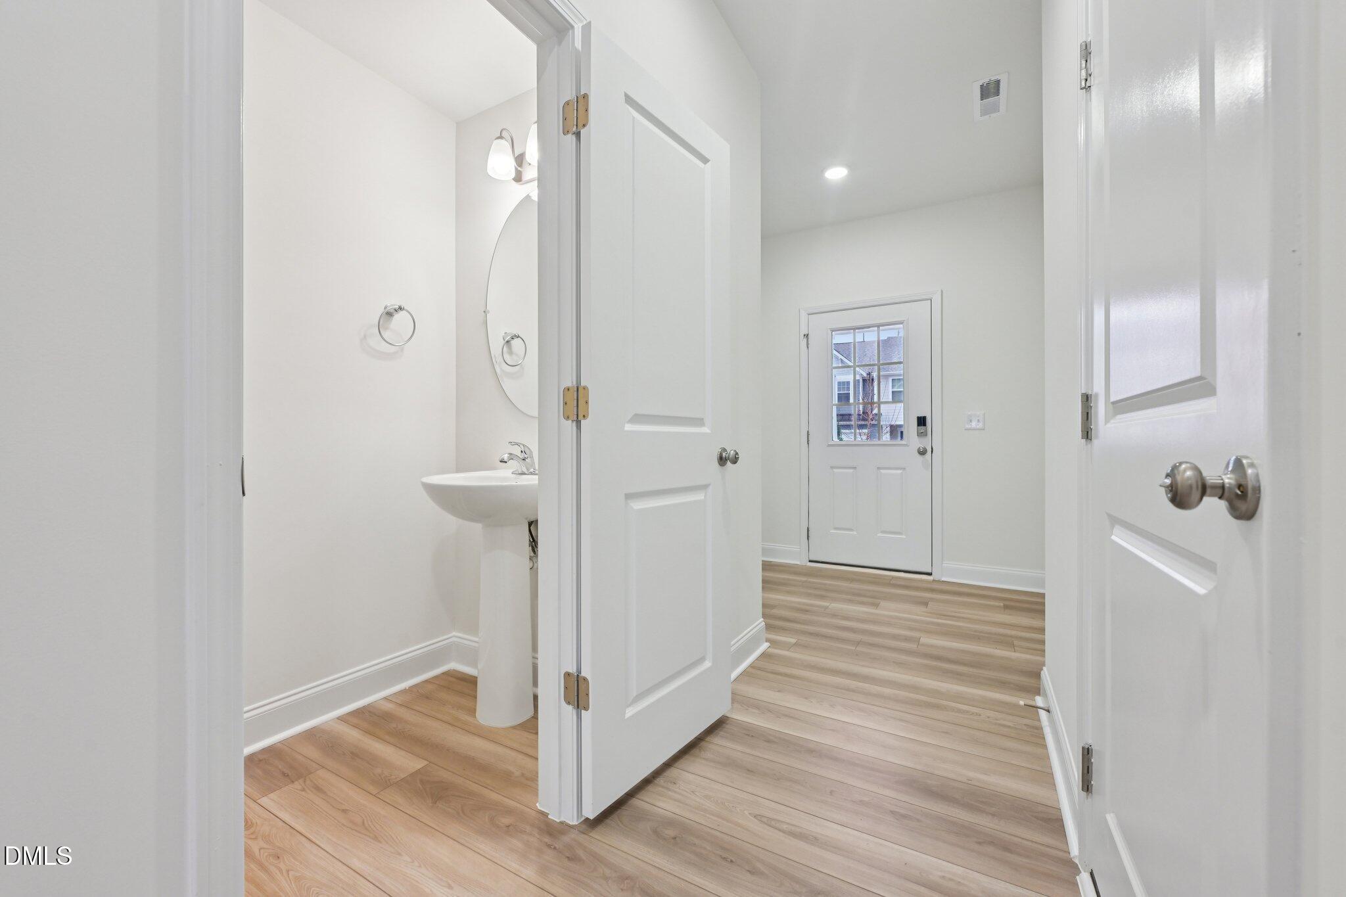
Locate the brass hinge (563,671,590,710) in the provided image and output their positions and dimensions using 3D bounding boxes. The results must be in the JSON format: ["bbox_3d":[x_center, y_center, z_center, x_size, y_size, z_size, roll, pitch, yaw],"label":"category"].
[{"bbox_3d":[-0.250,0.627,1.355,0.088,0.090,0.014,0,1,33],"label":"brass hinge"}]

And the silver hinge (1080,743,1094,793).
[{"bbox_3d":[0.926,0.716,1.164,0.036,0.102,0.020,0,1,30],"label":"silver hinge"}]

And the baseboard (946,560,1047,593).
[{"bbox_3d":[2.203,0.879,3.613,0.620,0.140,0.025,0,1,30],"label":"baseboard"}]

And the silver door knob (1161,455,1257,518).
[{"bbox_3d":[0.536,0.039,0.532,0.066,0.065,0.065,0,1,29],"label":"silver door knob"}]

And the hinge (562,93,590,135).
[{"bbox_3d":[-0.249,-0.857,1.343,0.088,0.090,0.014,0,1,33],"label":"hinge"}]

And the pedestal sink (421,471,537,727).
[{"bbox_3d":[-0.650,0.529,1.859,0.560,0.864,0.490,0,1,30],"label":"pedestal sink"}]

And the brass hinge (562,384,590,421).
[{"bbox_3d":[-0.250,-0.117,1.349,0.088,0.090,0.014,0,1,33],"label":"brass hinge"}]

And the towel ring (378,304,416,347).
[{"bbox_3d":[-1.085,-0.481,2.048,0.070,0.165,0.155,0,1,30],"label":"towel ring"}]

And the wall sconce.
[{"bbox_3d":[-0.569,-1.144,1.978,0.335,0.190,0.180,0,1,30],"label":"wall sconce"}]

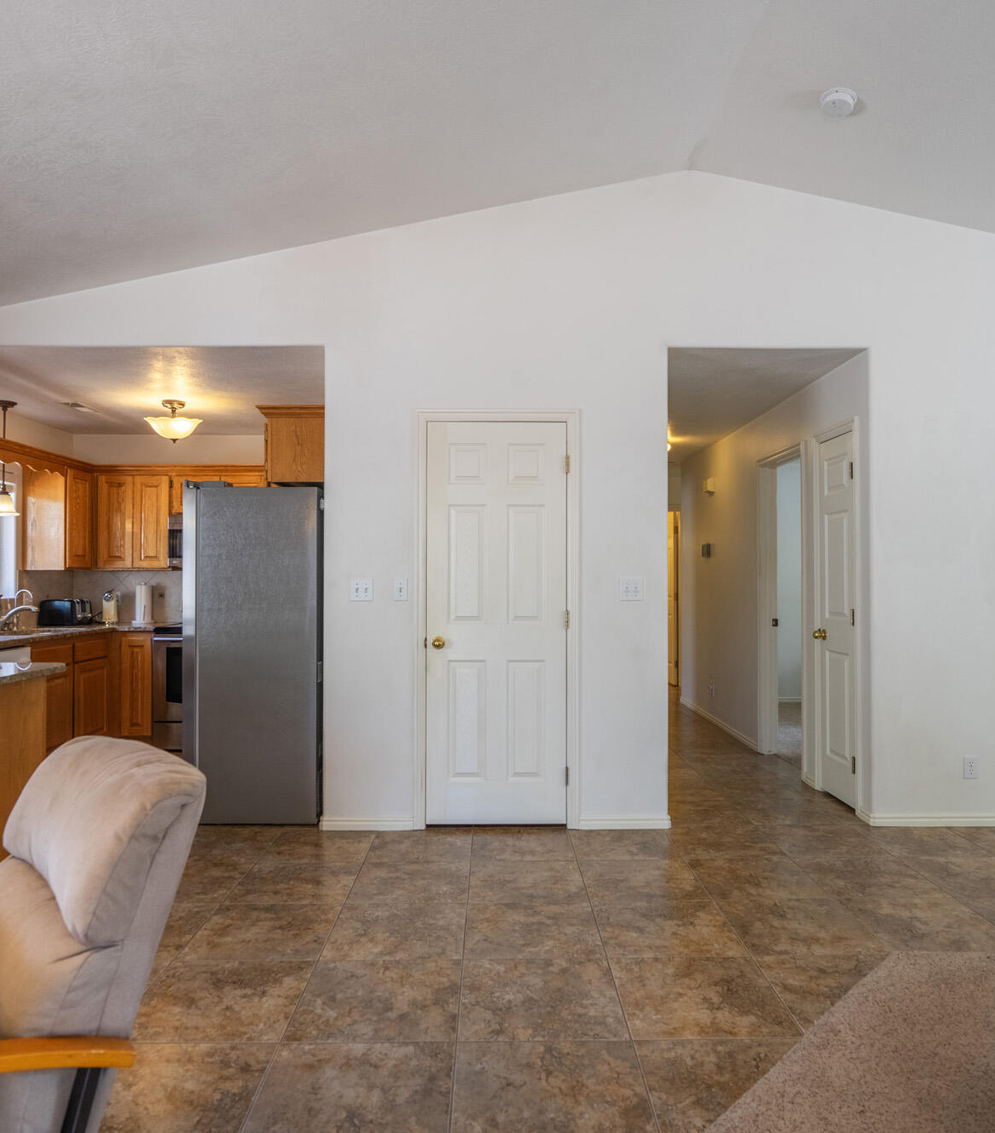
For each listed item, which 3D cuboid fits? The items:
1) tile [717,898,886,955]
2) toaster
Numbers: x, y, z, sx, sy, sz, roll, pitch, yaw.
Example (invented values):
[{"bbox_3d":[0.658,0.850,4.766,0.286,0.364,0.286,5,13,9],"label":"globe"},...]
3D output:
[{"bbox_3d":[1.086,1.316,2.930,0.474,0.012,0.474,0,-1,0],"label":"tile"},{"bbox_3d":[-3.321,0.351,6.143,0.280,0.195,0.260,0,-1,0],"label":"toaster"}]

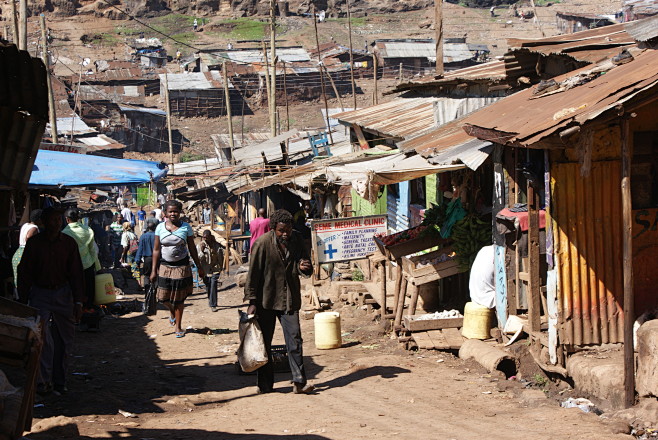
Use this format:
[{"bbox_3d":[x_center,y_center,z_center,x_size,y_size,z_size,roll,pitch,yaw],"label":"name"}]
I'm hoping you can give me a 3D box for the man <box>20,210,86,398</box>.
[{"bbox_3d":[-2.608,0.766,14.100,0.620,1.750,0.380,-2,3,-11],"label":"man"}]

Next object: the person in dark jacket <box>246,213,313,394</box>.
[{"bbox_3d":[-0.441,0.725,13.350,0.600,1.630,0.480,-1,1,-18],"label":"person in dark jacket"}]

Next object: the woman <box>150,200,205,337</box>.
[{"bbox_3d":[-1.818,0.588,18.000,0.620,1.620,0.420,-1,1,3],"label":"woman"}]

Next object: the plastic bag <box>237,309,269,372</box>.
[{"bbox_3d":[-0.671,1.065,13.150,0.270,0.530,0.200,0,1,11],"label":"plastic bag"}]

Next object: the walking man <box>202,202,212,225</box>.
[{"bbox_3d":[-4.617,0.114,57.000,0.450,1.660,0.320,-2,3,-3],"label":"walking man"}]

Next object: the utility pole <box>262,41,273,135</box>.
[{"bbox_3d":[-2.652,-4.284,68.000,0.160,7.600,0.160,-3,1,0],"label":"utility pole"}]

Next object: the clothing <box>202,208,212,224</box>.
[{"bbox_3d":[-4.617,-0.133,57.000,0.420,0.650,0.270,-2,3,-3],"label":"clothing"}]

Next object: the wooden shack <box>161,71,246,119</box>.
[{"bbox_3d":[-10.794,-10.625,127.000,5.800,3.300,3.500,-2,3,-7],"label":"wooden shack"}]

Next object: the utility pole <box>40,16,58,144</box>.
[{"bbox_3d":[-9.550,-3.310,52.000,0.160,7.600,0.160,-6,1,0],"label":"utility pole"}]

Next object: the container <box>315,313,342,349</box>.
[{"bbox_3d":[-0.003,1.208,16.400,0.290,0.390,0.250,-2,3,9],"label":"container"}]

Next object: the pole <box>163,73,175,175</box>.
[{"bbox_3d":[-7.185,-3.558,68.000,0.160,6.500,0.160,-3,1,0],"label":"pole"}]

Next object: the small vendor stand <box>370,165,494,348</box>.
[{"bbox_3d":[1.270,0.423,18.400,1.250,2.120,1.900,-1,1,-14],"label":"small vendor stand"}]

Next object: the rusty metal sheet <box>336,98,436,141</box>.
[{"bbox_3d":[0.958,-1.692,25.000,1.900,0.200,2.400,-15,17,-28],"label":"rusty metal sheet"}]

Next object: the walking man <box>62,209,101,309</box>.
[{"bbox_3d":[-3.514,0.660,21.300,0.520,1.650,0.420,-1,1,-20],"label":"walking man"}]

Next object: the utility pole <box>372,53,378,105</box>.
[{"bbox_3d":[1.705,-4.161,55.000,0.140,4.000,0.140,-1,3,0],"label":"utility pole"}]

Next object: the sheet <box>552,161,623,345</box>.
[{"bbox_3d":[2.188,0.275,12.700,0.600,1.560,0.050,-3,3,0],"label":"sheet"}]

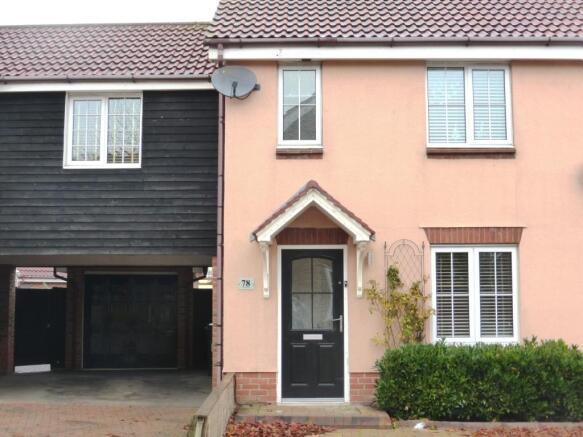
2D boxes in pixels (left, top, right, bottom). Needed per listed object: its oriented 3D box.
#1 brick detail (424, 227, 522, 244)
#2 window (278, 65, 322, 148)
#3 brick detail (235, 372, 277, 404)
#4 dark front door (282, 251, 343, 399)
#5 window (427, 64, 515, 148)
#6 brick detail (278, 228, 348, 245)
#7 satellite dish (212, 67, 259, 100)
[{"bbox_3d":[2.438,0.237,10.488,1.347,0.236,0.110,0,-5,0],"label":"brick detail"},{"bbox_3d":[0.120,-1.546,10.708,0.612,1.177,0.100,0,-5,0],"label":"window"},{"bbox_3d":[-0.473,2.252,10.306,0.563,0.424,0.100,0,-5,0],"label":"brick detail"},{"bbox_3d":[0.288,1.411,10.439,0.845,2.010,0.090,0,-5,0],"label":"dark front door"},{"bbox_3d":[2.449,-1.553,10.709,1.183,1.177,0.100,0,-5,0],"label":"window"},{"bbox_3d":[0.286,0.251,10.492,0.964,0.223,0.100,0,-5,0],"label":"brick detail"},{"bbox_3d":[-0.749,-1.770,10.367,0.631,0.429,0.380,1,-5,-6],"label":"satellite dish"}]

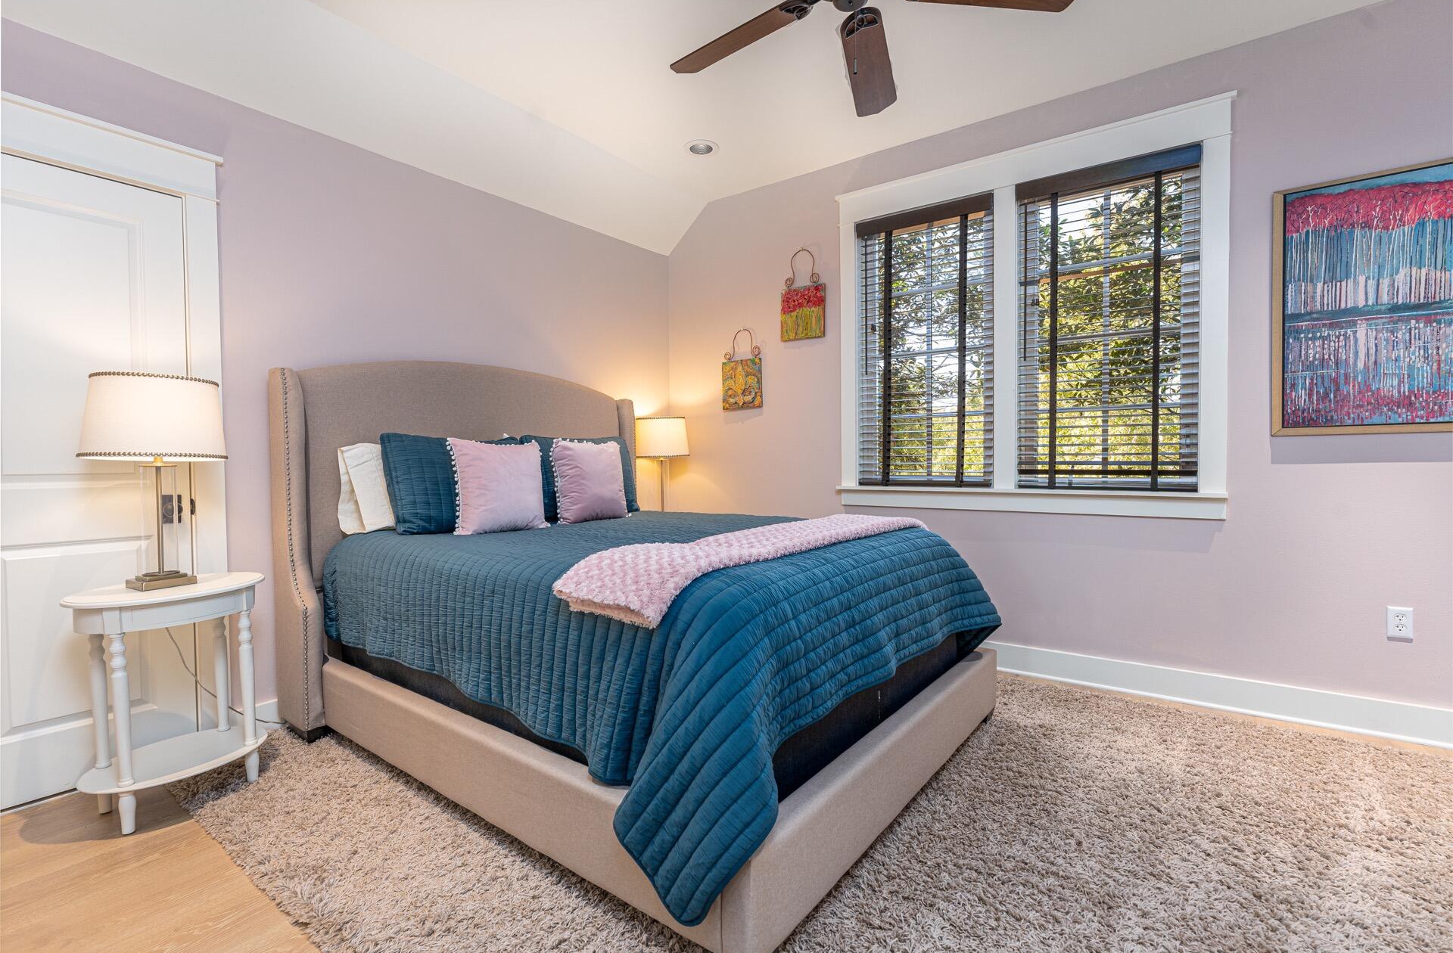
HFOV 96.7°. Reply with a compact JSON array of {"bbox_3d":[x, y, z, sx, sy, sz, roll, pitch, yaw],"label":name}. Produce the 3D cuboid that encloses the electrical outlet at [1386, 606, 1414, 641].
[{"bbox_3d":[2.465,0.536,2.360,0.068,0.115,0.012,1,2,37],"label":"electrical outlet"}]

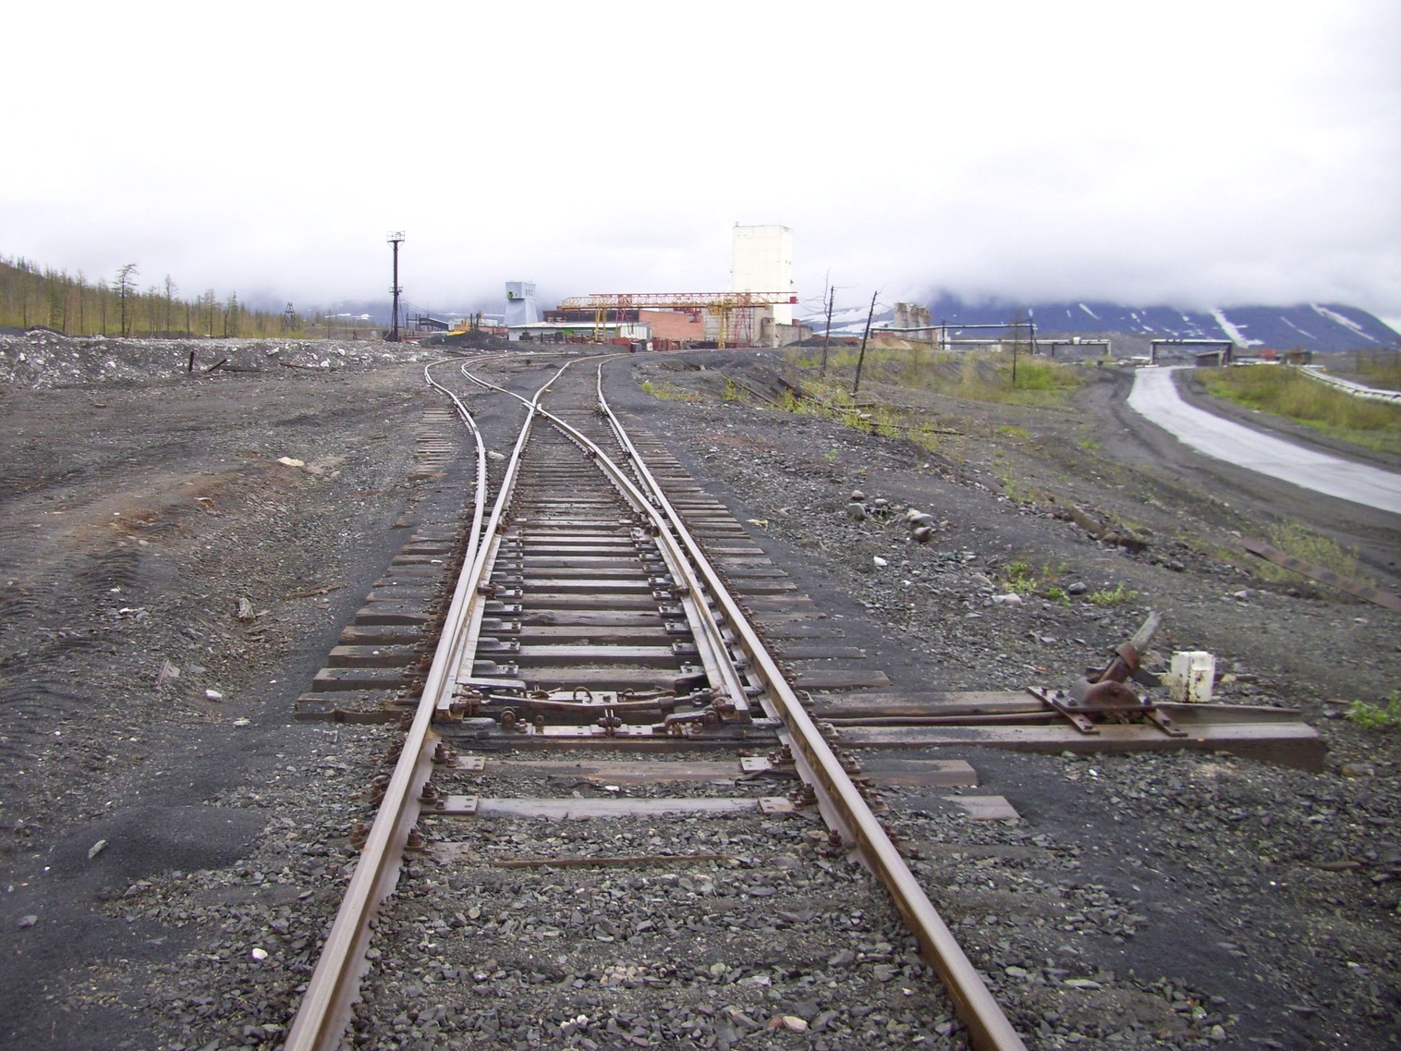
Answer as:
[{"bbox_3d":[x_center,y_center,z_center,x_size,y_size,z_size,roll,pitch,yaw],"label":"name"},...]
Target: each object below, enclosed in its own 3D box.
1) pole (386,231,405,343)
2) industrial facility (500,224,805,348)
[{"bbox_3d":[-35.951,-28.027,162.000,2.000,13.000,2.000,-1,8,-12],"label":"pole"},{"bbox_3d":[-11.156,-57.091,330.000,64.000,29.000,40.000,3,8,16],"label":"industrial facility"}]

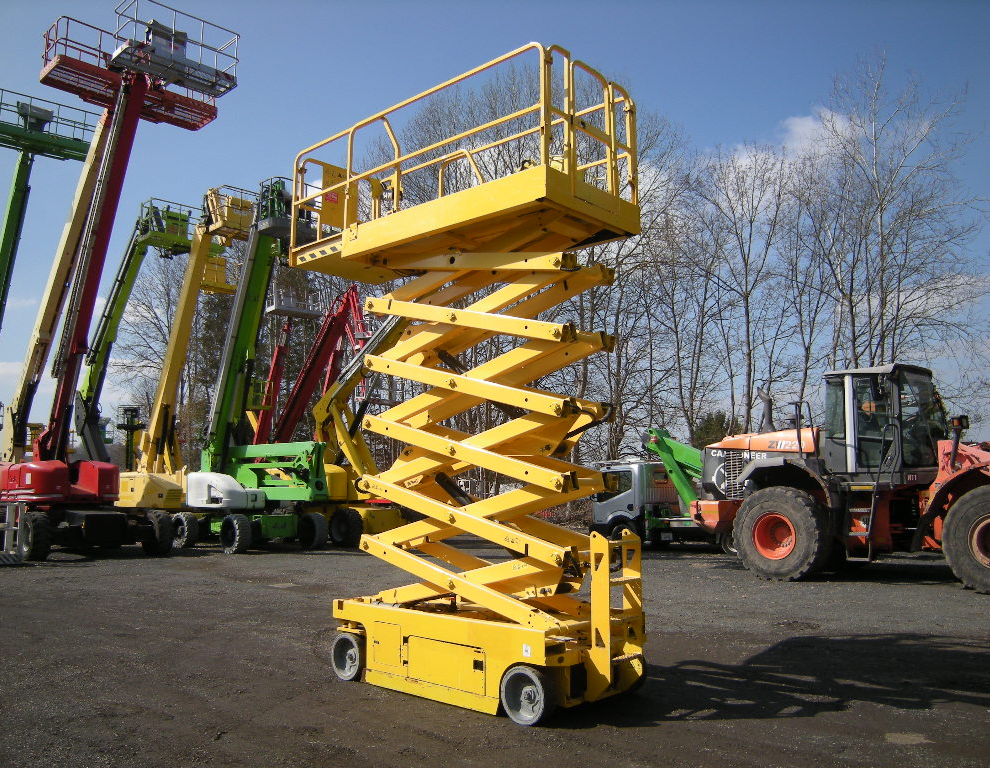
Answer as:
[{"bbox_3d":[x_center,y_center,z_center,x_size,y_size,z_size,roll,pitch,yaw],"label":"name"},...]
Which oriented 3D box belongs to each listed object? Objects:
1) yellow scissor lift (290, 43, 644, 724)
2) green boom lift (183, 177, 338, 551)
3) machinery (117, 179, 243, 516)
[{"bbox_3d":[-0.356,0.051,7.115,3.260,4.800,1.240,-6,-9,41],"label":"yellow scissor lift"},{"bbox_3d":[-5.686,-0.441,20.332,5.100,8.900,2.300,-6,-9,41],"label":"green boom lift"},{"bbox_3d":[-8.323,-0.268,21.826,5.600,8.900,2.400,-6,-9,41],"label":"machinery"}]

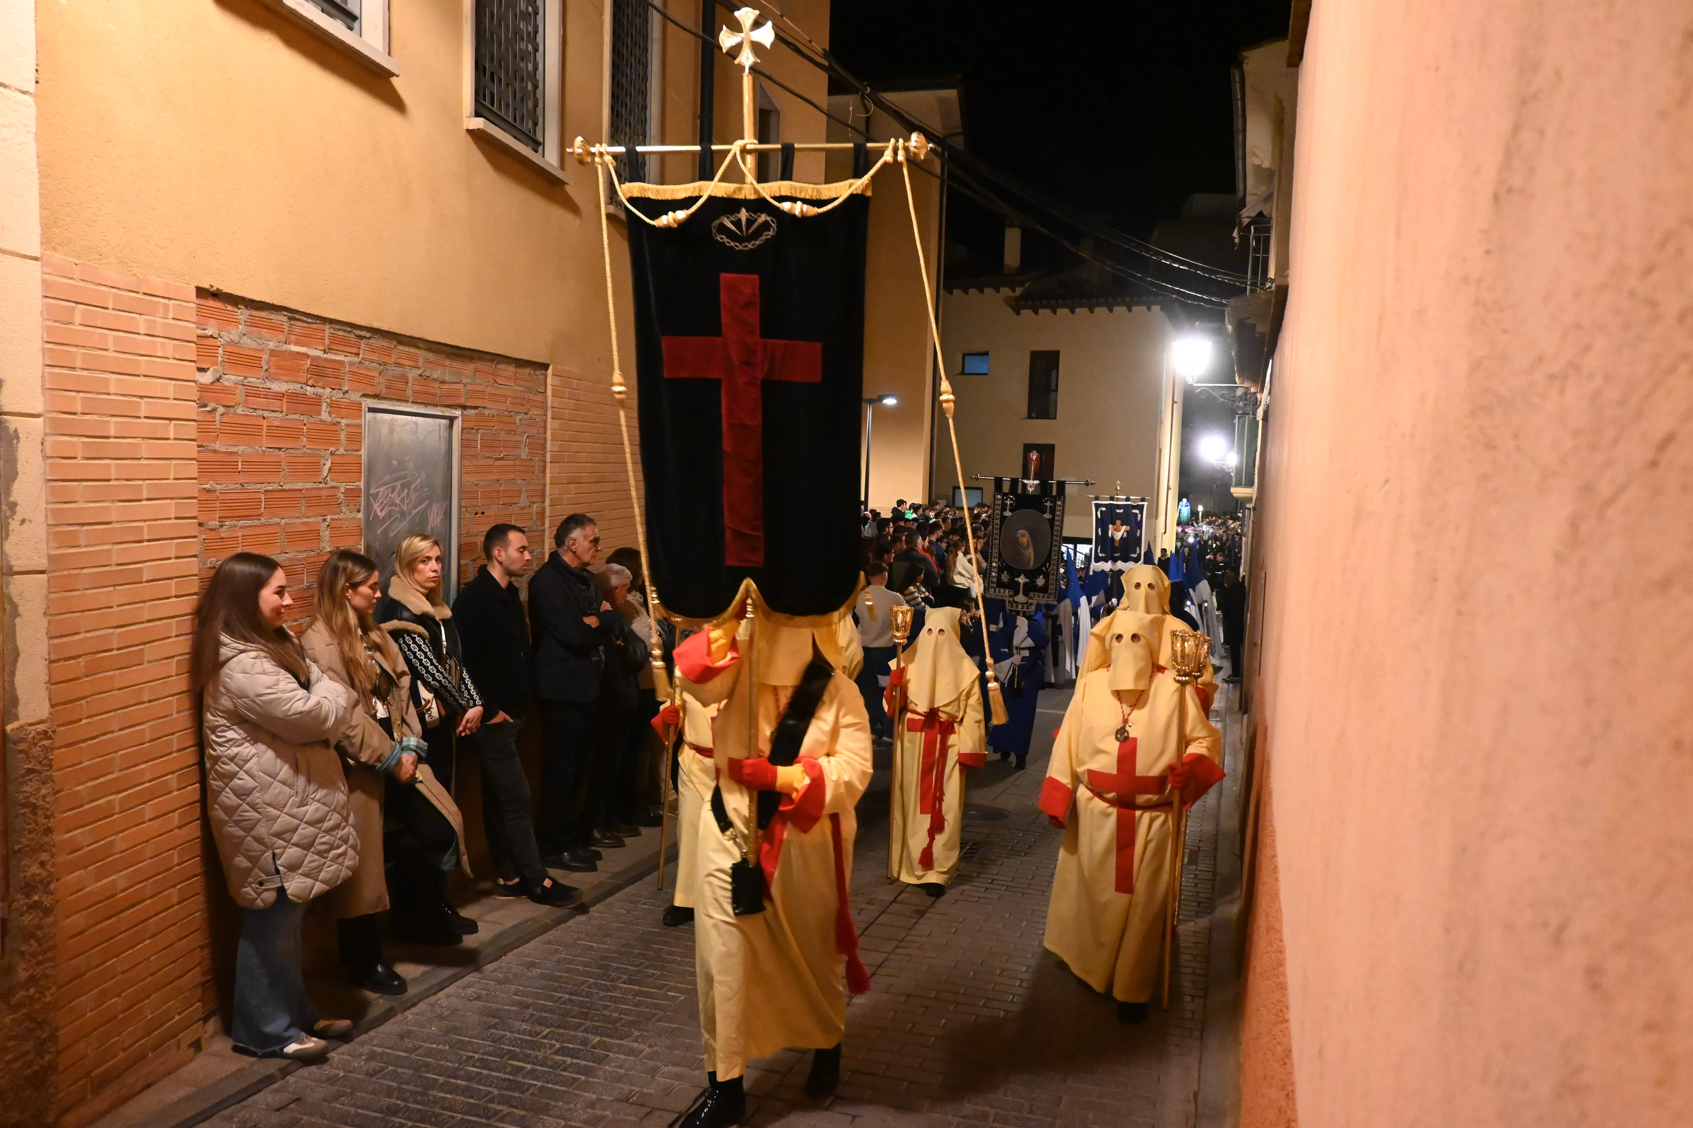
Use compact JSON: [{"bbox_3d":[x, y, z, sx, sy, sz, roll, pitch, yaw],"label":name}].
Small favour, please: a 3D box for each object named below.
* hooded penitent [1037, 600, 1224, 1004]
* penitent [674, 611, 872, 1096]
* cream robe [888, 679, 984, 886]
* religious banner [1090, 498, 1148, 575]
[{"bbox_3d":[1.155,0.997,5.170,0.700,1.660,0.520,3,5,16],"label":"hooded penitent"},{"bbox_3d":[-0.225,0.899,4.030,0.590,1.700,0.580,3,5,14],"label":"penitent"},{"bbox_3d":[0.499,1.173,7.100,0.510,1.180,0.400,3,5,14],"label":"cream robe"},{"bbox_3d":[3.970,-0.395,18.500,0.820,1.090,0.070,3,5,13],"label":"religious banner"}]

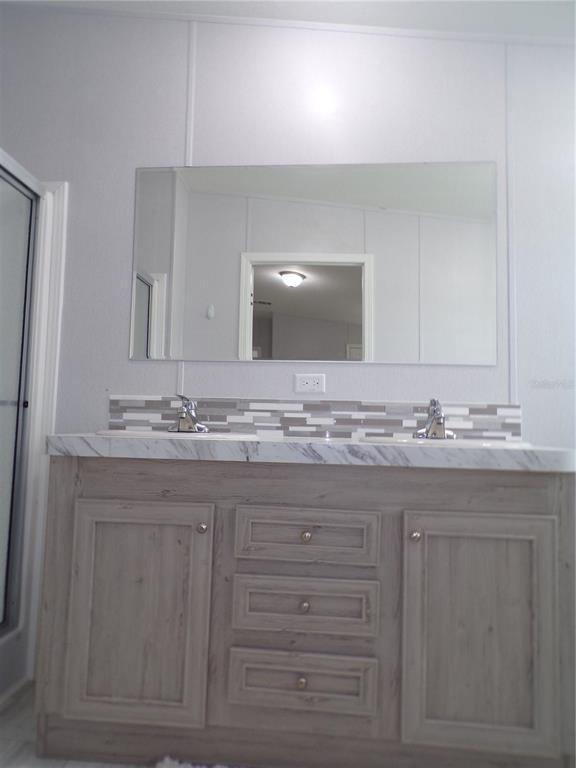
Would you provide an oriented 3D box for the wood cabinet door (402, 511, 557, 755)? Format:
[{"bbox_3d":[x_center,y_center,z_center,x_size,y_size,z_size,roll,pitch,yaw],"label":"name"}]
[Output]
[{"bbox_3d":[0.508,0.652,1.416,0.399,0.605,0.024,1,-4,5],"label":"wood cabinet door"}]

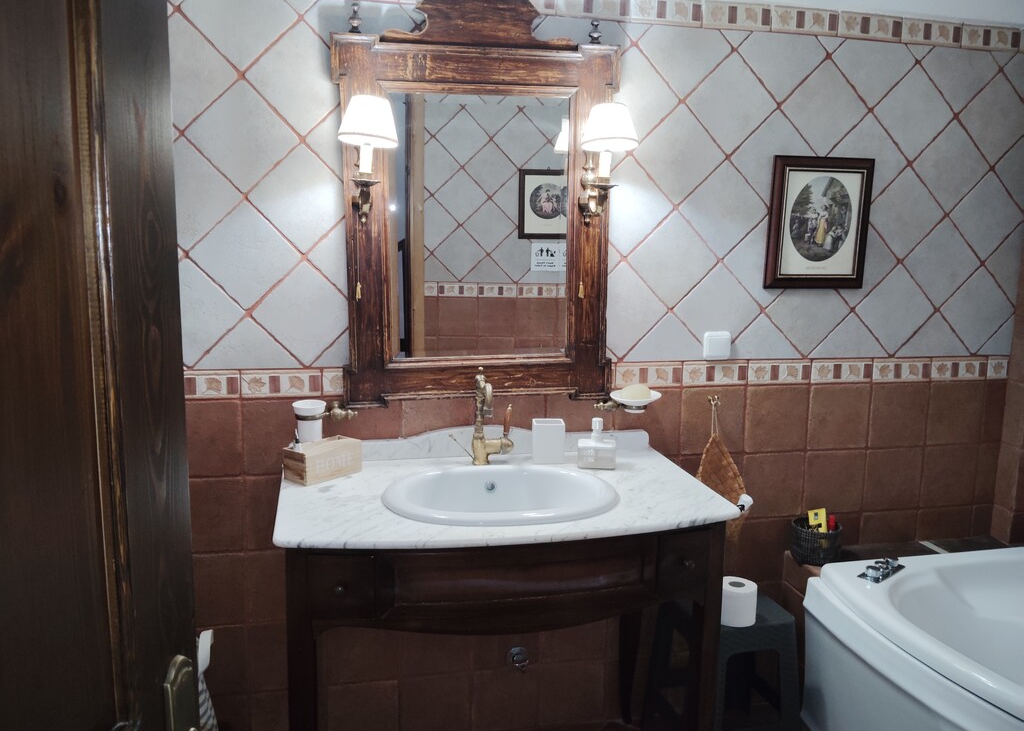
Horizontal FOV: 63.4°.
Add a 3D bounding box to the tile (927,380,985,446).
[{"bbox_3d":[1.376,0.146,2.584,0.198,0.198,0.011,-1,8,-12],"label":"tile"}]

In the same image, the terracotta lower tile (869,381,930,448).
[{"bbox_3d":[1.164,0.149,2.513,0.197,0.200,0.014,-1,8,-12],"label":"terracotta lower tile"}]

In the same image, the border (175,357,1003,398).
[{"bbox_3d":[0.337,0.027,2.311,2.460,0.074,0.014,-1,8,-12],"label":"border"}]

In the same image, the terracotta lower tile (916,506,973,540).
[{"bbox_3d":[1.379,0.505,2.651,0.200,0.105,0.010,-1,9,-12],"label":"terracotta lower tile"}]

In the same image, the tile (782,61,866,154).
[{"bbox_3d":[0.882,-0.724,2.344,0.198,0.198,0.011,45,-3,-15],"label":"tile"}]

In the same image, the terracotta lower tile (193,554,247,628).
[{"bbox_3d":[-0.790,0.579,2.141,0.195,0.202,0.014,-1,8,-12],"label":"terracotta lower tile"}]

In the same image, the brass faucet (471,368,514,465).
[{"bbox_3d":[-0.038,0.141,2.159,0.111,0.255,0.140,-1,9,-12],"label":"brass faucet"}]

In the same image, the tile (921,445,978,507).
[{"bbox_3d":[1.395,0.354,2.652,0.200,0.200,0.012,-1,9,-12],"label":"tile"}]

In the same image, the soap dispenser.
[{"bbox_3d":[0.224,0.200,2.175,0.094,0.127,0.080,1,9,1],"label":"soap dispenser"}]

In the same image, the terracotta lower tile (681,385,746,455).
[{"bbox_3d":[0.585,0.159,2.420,0.200,0.200,0.010,-1,9,-12],"label":"terracotta lower tile"}]

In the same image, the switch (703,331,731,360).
[{"bbox_3d":[0.586,-0.056,2.371,0.078,0.080,0.020,-1,9,-12],"label":"switch"}]

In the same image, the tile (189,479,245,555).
[{"bbox_3d":[-0.810,0.389,2.176,0.200,0.200,0.012,-1,9,-12],"label":"tile"}]

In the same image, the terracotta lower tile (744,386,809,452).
[{"bbox_3d":[0.784,0.156,2.453,0.198,0.198,0.011,-1,8,-12],"label":"terracotta lower tile"}]

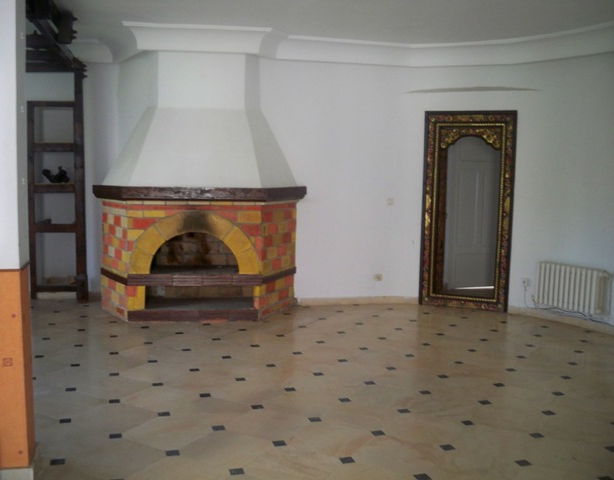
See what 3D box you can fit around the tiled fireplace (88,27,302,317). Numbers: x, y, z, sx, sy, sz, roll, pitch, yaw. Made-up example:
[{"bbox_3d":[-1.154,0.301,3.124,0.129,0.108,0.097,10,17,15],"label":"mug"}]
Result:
[{"bbox_3d":[-1.071,-0.606,6.526,2.245,2.760,0.829,0,6,-8],"label":"tiled fireplace"}]

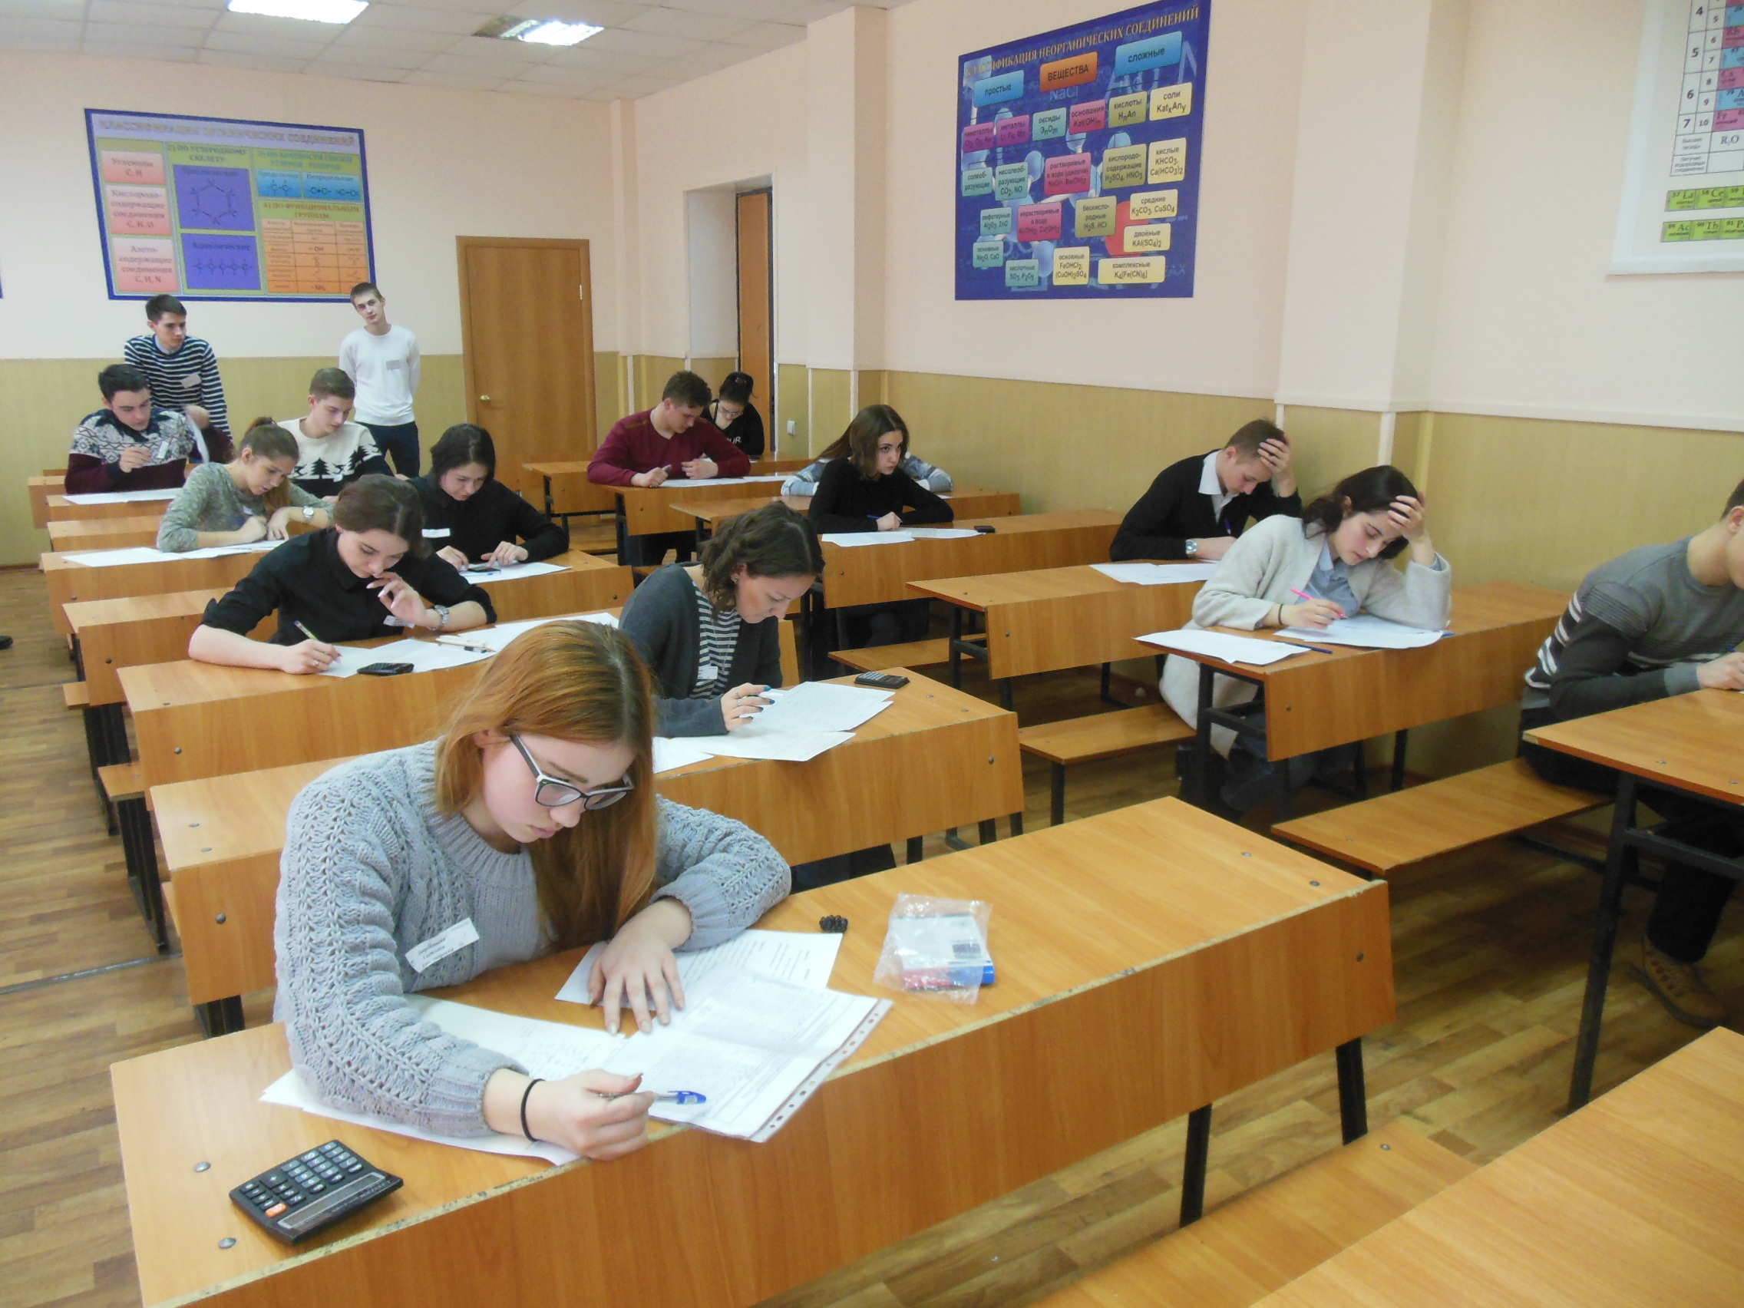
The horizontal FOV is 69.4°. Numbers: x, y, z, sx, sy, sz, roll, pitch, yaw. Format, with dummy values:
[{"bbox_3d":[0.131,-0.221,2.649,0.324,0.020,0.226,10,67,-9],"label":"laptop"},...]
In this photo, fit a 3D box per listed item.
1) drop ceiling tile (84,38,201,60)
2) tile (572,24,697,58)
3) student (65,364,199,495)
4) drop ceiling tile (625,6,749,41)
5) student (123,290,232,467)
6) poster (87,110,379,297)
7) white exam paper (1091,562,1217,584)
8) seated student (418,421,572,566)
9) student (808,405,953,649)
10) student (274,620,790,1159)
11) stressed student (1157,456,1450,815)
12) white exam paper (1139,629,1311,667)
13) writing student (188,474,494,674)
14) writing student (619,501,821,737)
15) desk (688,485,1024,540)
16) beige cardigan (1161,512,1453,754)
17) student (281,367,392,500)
[{"bbox_3d":[-4.423,-3.647,7.608,0.600,0.018,0.490,-8,17,-31],"label":"drop ceiling tile"},{"bbox_3d":[-1.315,-3.481,7.223,0.600,0.020,0.600,-8,17,-30],"label":"tile"},{"bbox_3d":[-3.345,-0.657,5.769,0.560,1.310,0.700,-10,18,-35],"label":"student"},{"bbox_3d":[-1.000,-3.383,6.762,0.600,0.018,0.600,-8,17,-31],"label":"drop ceiling tile"},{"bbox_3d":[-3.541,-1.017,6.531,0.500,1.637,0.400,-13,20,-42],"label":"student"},{"bbox_3d":[-4.068,-2.843,8.109,1.570,1.110,0.020,-8,17,-30],"label":"poster"},{"bbox_3d":[0.974,-0.264,4.093,0.440,0.005,0.320,-2,15,-11],"label":"white exam paper"},{"bbox_3d":[-1.345,-0.205,4.417,0.550,1.195,0.700,-8,17,-31],"label":"seated student"},{"bbox_3d":[-0.027,-0.382,5.076,0.630,1.225,0.700,-8,17,-31],"label":"student"},{"bbox_3d":[-0.379,0.522,1.586,0.630,1.180,0.780,-12,19,-40],"label":"student"},{"bbox_3d":[1.129,0.064,3.446,0.620,1.180,0.740,-6,16,-26],"label":"stressed student"},{"bbox_3d":[0.884,-0.023,3.151,0.235,0.006,0.315,-12,20,-40],"label":"white exam paper"},{"bbox_3d":[-1.355,0.118,3.257,0.670,1.165,0.740,-8,17,-31],"label":"writing student"},{"bbox_3d":[-0.365,0.239,2.850,0.520,1.160,0.700,-13,20,-42],"label":"writing student"},{"bbox_3d":[-0.068,-0.282,5.381,1.510,0.750,0.410,-9,17,-32],"label":"desk"},{"bbox_3d":[1.130,-0.046,3.464,0.680,0.670,0.560,-5,16,-20],"label":"beige cardigan"},{"bbox_3d":[-2.351,-0.584,5.544,0.550,1.317,0.680,-8,17,-31],"label":"student"}]

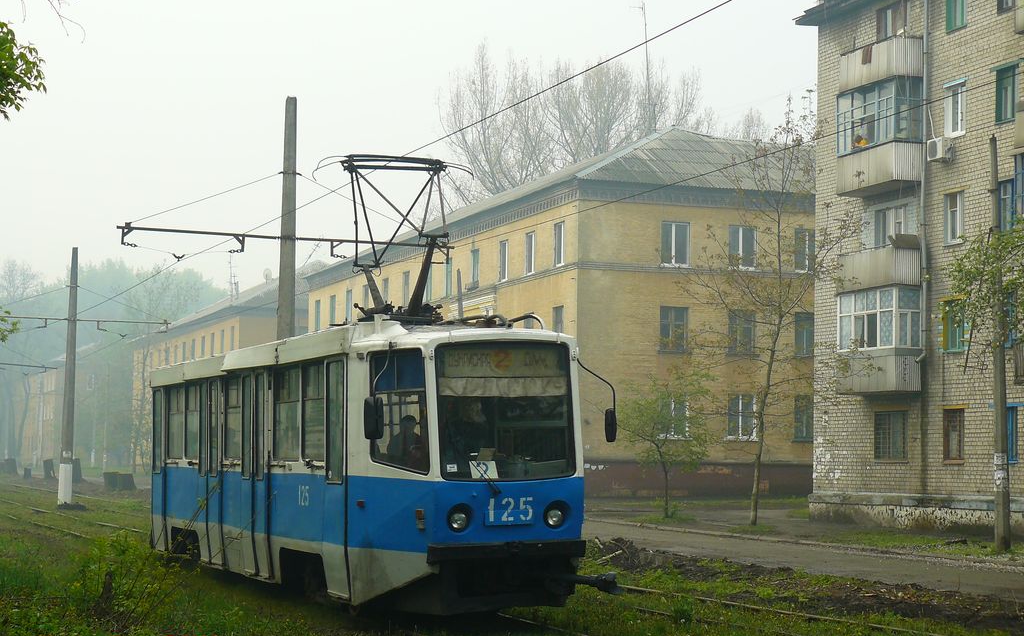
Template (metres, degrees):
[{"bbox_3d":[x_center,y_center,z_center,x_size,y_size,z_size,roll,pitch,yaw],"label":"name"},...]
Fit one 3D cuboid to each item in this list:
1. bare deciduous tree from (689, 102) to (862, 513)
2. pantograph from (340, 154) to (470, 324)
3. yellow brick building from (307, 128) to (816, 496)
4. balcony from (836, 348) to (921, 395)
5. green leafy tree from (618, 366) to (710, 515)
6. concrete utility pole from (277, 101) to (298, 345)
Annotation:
[{"bbox_3d":[6.639,-0.234,51.466,4.420,10.980,4.200,1,-4,0],"label":"bare deciduous tree"},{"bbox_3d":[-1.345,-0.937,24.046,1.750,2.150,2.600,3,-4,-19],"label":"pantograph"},{"bbox_3d":[1.317,0.872,103.093,14.900,16.050,49.700,2,-4,-18],"label":"yellow brick building"},{"bbox_3d":[9.817,1.449,54.037,0.800,1.150,3.250,2,-4,-18],"label":"balcony"},{"bbox_3d":[4.213,3.434,55.572,2.640,4.190,2.510,1,-4,0],"label":"green leafy tree"},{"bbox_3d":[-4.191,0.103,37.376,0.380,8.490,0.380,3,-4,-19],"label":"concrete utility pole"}]

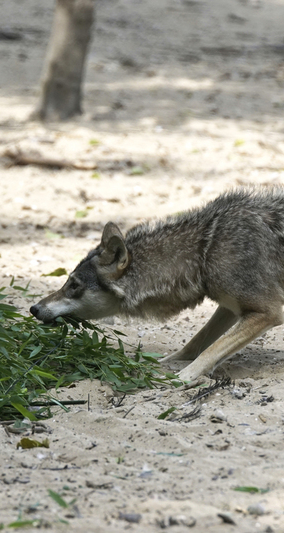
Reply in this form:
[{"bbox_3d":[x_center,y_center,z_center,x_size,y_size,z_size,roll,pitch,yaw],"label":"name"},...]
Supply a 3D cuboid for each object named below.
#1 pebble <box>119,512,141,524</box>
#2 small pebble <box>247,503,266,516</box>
[{"bbox_3d":[-0.024,0.508,12.100,0.042,0.020,0.028,0,6,0],"label":"pebble"},{"bbox_3d":[0.233,0.494,12.200,0.035,0.024,0.029,0,6,0],"label":"small pebble"}]

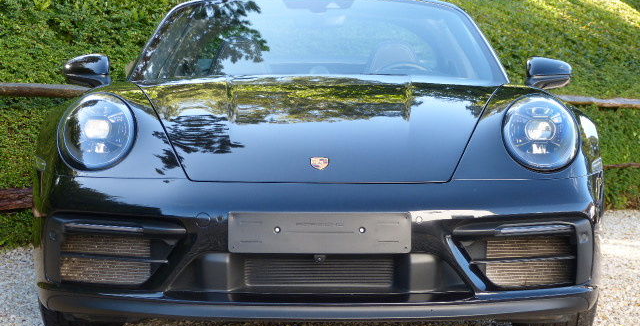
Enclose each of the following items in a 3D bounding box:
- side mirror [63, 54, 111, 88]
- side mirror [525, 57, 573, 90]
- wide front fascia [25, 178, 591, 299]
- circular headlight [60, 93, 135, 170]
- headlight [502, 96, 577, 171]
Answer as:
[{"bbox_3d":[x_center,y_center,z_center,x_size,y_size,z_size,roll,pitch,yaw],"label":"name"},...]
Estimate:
[{"bbox_3d":[-0.898,-0.353,6.500,0.185,0.135,0.130,0,0,0],"label":"side mirror"},{"bbox_3d":[0.887,-0.346,6.500,0.185,0.135,0.130,0,0,0],"label":"side mirror"},{"bbox_3d":[-0.005,0.220,5.080,1.800,0.365,0.560,0,0,0],"label":"wide front fascia"},{"bbox_3d":[-0.692,-0.098,5.230,0.240,0.237,0.200,0,0,0],"label":"circular headlight"},{"bbox_3d":[0.685,-0.092,5.230,0.240,0.237,0.200,0,0,0],"label":"headlight"}]

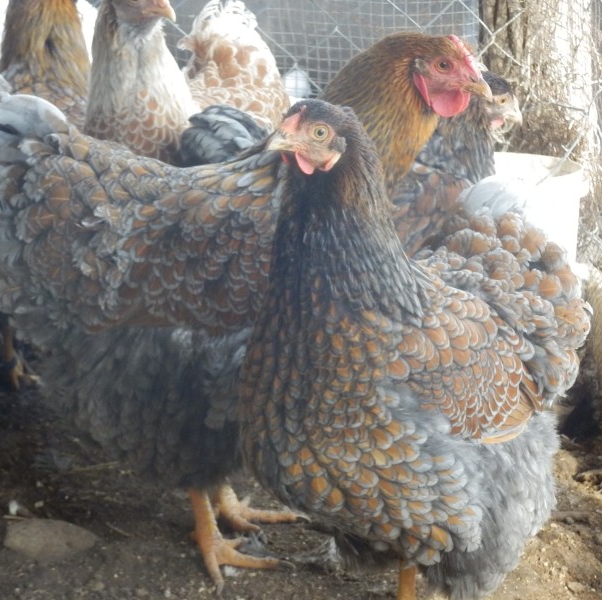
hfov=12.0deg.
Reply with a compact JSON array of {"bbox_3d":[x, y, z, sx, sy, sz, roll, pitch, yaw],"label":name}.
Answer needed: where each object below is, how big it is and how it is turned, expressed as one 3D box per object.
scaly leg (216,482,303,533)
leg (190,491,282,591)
[{"bbox_3d":[-0.030,0.148,2.251,0.080,0.066,0.069,3,17,10],"label":"scaly leg"},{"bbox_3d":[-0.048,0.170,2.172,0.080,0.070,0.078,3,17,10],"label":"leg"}]

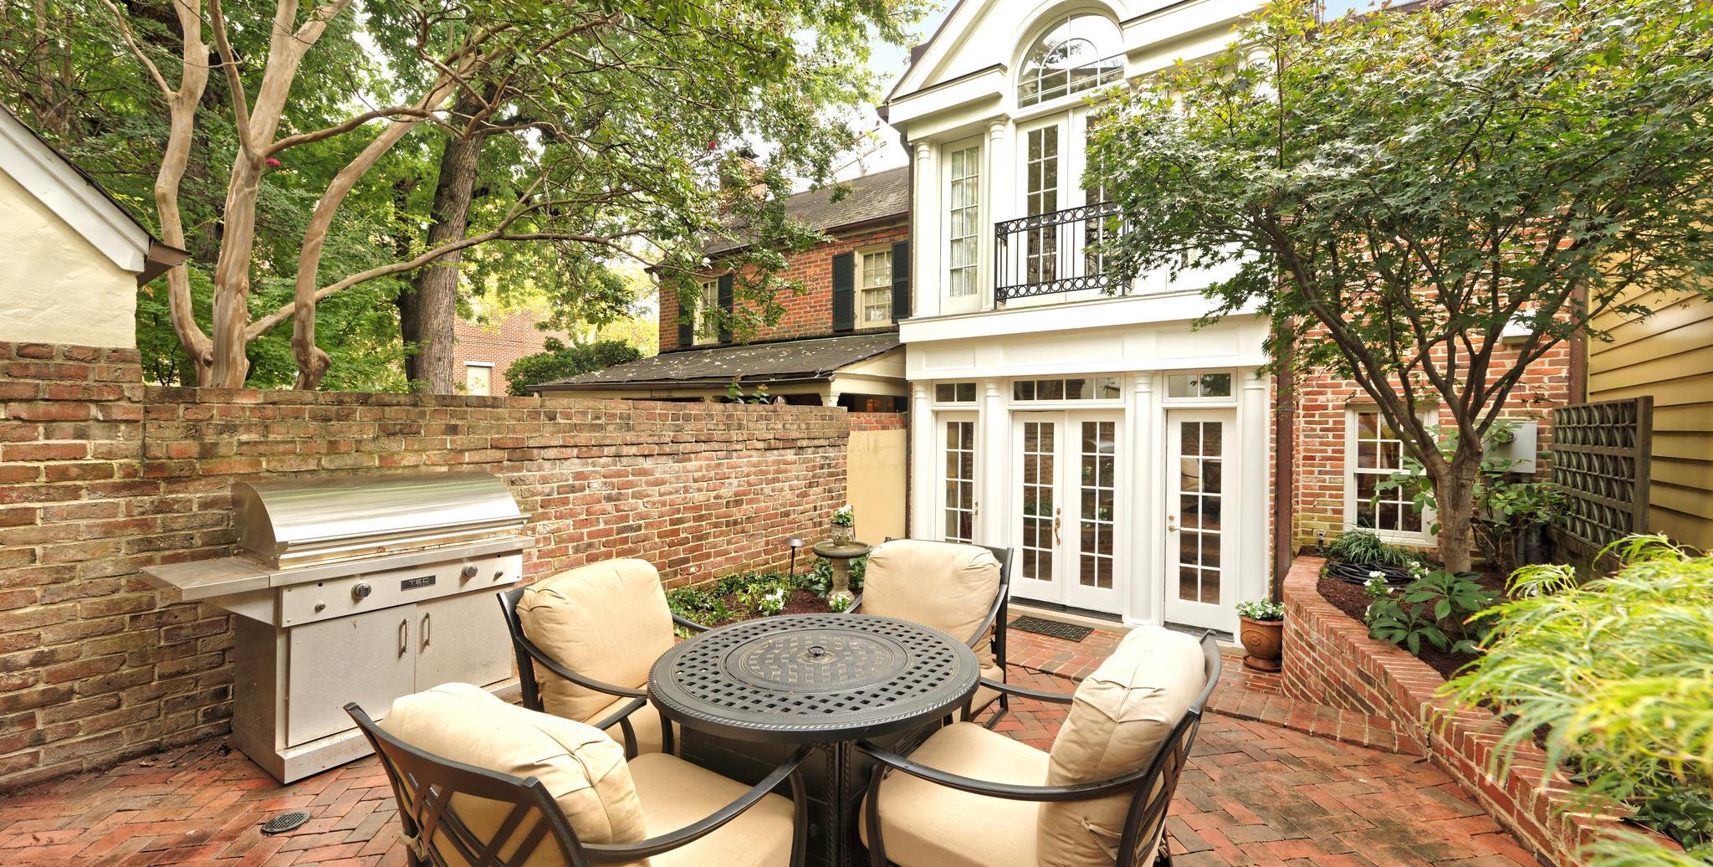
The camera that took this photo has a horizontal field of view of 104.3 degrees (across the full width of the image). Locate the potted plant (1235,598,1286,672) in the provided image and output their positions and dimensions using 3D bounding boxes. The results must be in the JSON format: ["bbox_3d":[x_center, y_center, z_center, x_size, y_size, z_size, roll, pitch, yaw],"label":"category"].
[{"bbox_3d":[3.218,1.554,5.290,0.390,0.560,0.390,1,1,37],"label":"potted plant"}]

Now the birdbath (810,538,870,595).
[{"bbox_3d":[-0.137,1.223,5.895,0.520,0.490,0.520,0,1,0],"label":"birdbath"}]

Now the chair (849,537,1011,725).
[{"bbox_3d":[0.330,1.087,3.373,0.720,0.930,0.800,1,1,26],"label":"chair"}]

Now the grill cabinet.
[{"bbox_3d":[-2.568,0.893,3.490,0.745,1.325,1.474,1,1,37],"label":"grill cabinet"}]

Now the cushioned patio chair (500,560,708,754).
[{"bbox_3d":[-0.928,1.103,2.830,0.800,0.930,0.720,1,1,30],"label":"cushioned patio chair"}]

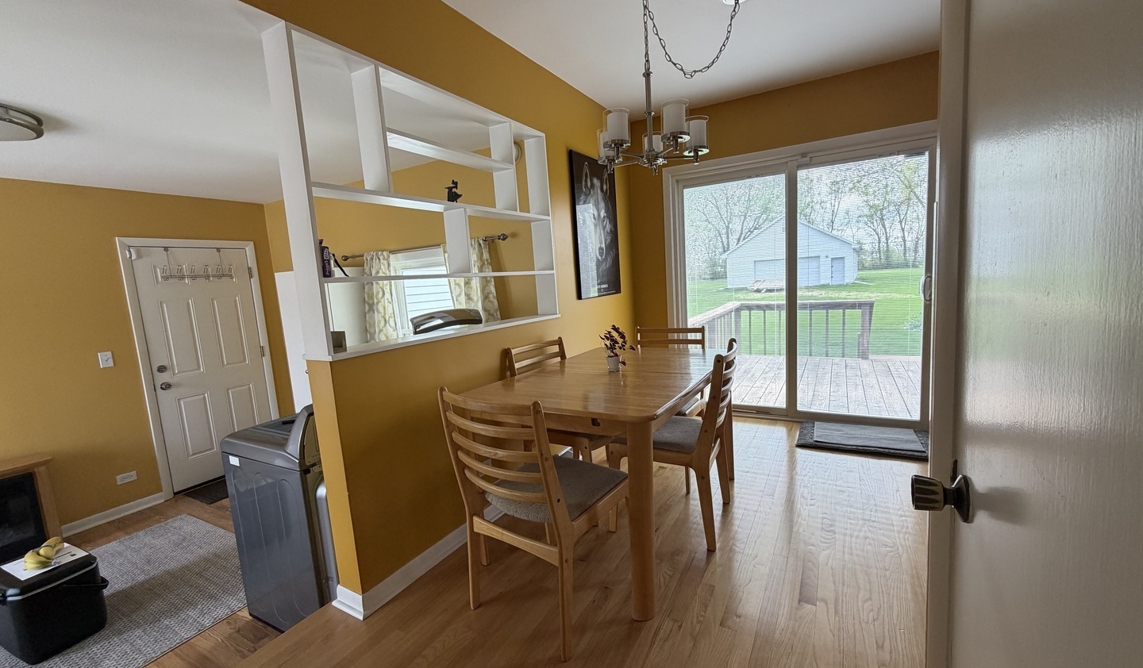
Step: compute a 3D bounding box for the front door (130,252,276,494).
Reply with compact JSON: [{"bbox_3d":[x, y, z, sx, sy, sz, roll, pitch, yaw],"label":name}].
[{"bbox_3d":[-3.113,0.265,4.009,0.050,1.985,0.813,0,8,30],"label":"front door"}]

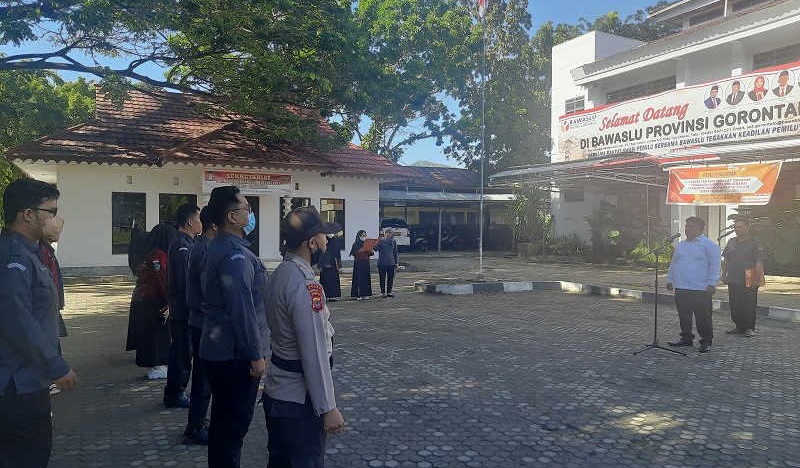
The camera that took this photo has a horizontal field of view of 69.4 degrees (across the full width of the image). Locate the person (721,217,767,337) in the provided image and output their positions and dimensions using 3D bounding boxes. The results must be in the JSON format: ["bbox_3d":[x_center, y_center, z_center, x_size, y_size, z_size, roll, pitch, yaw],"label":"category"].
[{"bbox_3d":[4.980,0.590,8.390,0.360,1.690,0.580,0,0,-37],"label":"person"}]

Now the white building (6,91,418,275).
[{"bbox_3d":[-8.400,-2.300,25.600,15.000,7.500,11.500,0,0,-33],"label":"white building"}]

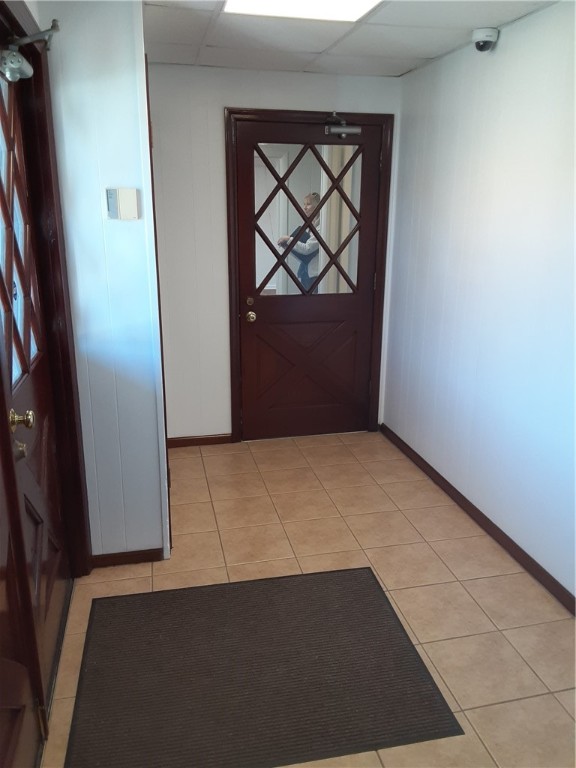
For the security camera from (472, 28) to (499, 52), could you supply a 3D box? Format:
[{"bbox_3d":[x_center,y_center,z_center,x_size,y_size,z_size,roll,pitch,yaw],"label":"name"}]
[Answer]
[{"bbox_3d":[0.890,-1.553,2.721,0.112,0.086,0.112,2,16,8],"label":"security camera"}]

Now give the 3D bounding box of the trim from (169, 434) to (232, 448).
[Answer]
[{"bbox_3d":[-0.594,0.384,4.018,0.440,0.063,0.016,-3,16,-12],"label":"trim"}]

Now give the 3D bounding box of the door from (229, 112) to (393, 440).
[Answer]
[{"bbox_3d":[0.139,-0.638,3.907,1.040,2.090,0.080,-3,16,-12],"label":"door"}]

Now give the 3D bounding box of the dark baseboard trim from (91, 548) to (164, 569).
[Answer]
[{"bbox_3d":[-0.712,0.774,2.669,0.312,0.063,0.016,-3,16,-12],"label":"dark baseboard trim"}]

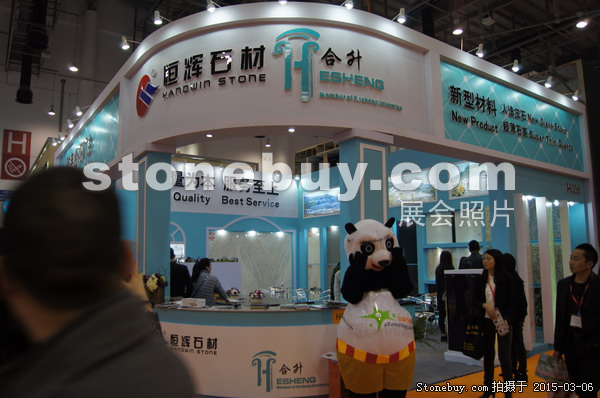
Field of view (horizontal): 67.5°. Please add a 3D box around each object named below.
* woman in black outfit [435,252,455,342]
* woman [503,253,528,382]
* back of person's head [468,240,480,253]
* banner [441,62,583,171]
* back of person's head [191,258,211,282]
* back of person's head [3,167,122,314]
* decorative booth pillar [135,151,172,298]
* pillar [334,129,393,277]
[{"bbox_3d":[2.698,1.761,8.127,0.450,1.620,0.320,-4,-7,27],"label":"woman in black outfit"},{"bbox_3d":[2.686,1.472,5.752,0.310,1.590,0.440,-7,-9,44],"label":"woman"},{"bbox_3d":[2.918,0.801,7.500,0.180,0.230,0.210,-4,-7,25],"label":"back of person's head"},{"bbox_3d":[3.784,-1.238,7.585,4.500,1.120,0.080,5,-8,-36],"label":"banner"},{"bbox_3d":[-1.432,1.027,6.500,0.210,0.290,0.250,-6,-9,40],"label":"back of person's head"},{"bbox_3d":[-0.374,0.070,0.710,0.180,0.245,0.220,2,-7,-16],"label":"back of person's head"},{"bbox_3d":[-2.010,0.856,6.035,0.360,2.920,0.500,5,-8,-36],"label":"decorative booth pillar"},{"bbox_3d":[0.779,0.723,5.327,0.600,3.000,0.380,5,-8,-36],"label":"pillar"}]

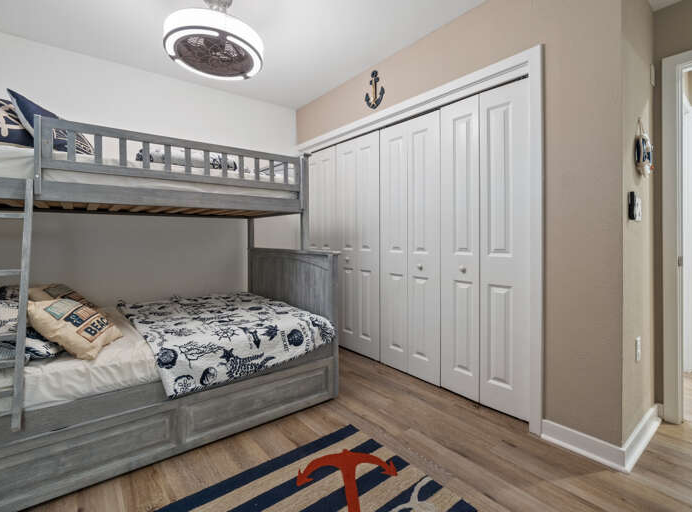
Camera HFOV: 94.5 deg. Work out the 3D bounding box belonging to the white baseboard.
[{"bbox_3d":[1.463,0.934,1.828,0.700,0.105,0.375,-2,2,-40],"label":"white baseboard"}]

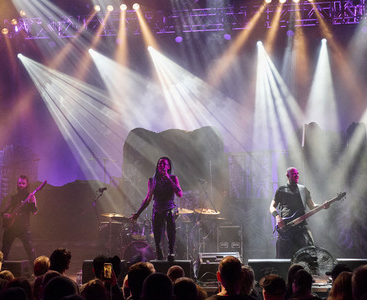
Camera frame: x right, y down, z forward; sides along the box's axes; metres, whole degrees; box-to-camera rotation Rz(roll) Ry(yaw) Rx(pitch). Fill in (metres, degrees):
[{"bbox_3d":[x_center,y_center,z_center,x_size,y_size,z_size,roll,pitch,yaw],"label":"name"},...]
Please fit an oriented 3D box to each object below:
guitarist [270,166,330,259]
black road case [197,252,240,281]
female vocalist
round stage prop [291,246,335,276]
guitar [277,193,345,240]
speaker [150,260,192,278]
[{"bbox_3d":[1.716,1.104,7.100,0.750,1.720,0.520,3,-9,-16],"label":"guitarist"},{"bbox_3d":[0.500,1.672,6.800,0.620,0.400,0.420,0,-9,0],"label":"black road case"},{"bbox_3d":[-0.426,0.914,7.500,0.800,1.640,0.450,1,-9,-6],"label":"female vocalist"},{"bbox_3d":[1.783,1.549,6.550,0.570,0.460,0.280,0,-9,0],"label":"round stage prop"},{"bbox_3d":[1.857,0.943,6.900,1.200,0.340,0.100,-31,-2,2],"label":"guitar"},{"bbox_3d":[-0.170,1.738,6.750,0.580,0.350,0.450,0,-9,0],"label":"speaker"}]

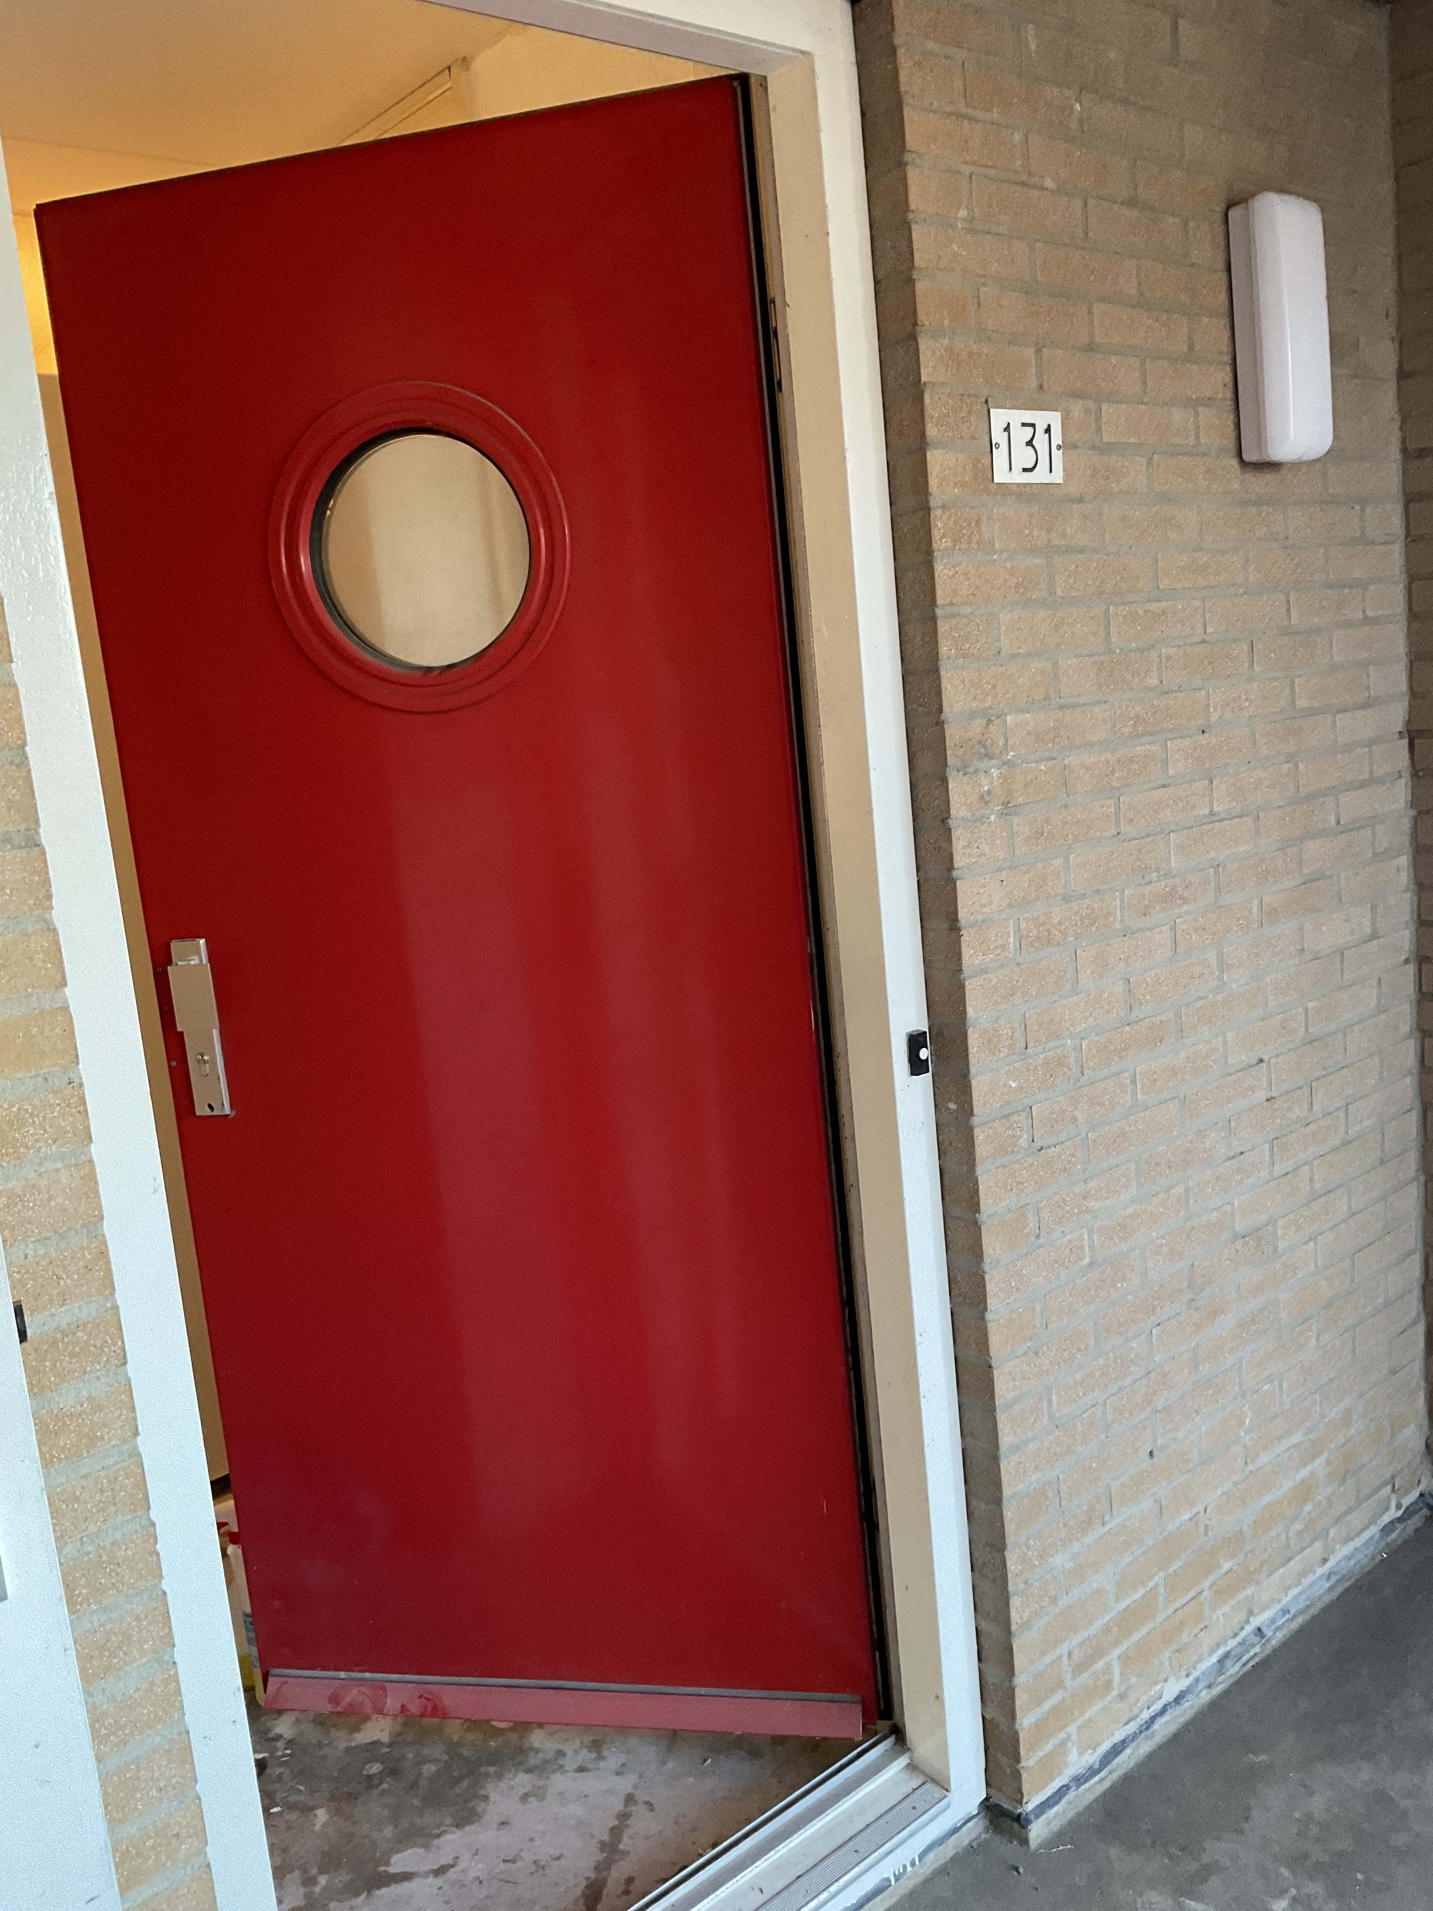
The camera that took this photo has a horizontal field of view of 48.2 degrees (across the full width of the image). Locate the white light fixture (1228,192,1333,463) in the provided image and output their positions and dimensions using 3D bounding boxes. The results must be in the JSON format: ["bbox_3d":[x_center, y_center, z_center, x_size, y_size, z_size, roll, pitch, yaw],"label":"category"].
[{"bbox_3d":[0.791,-0.864,2.227,0.120,0.339,0.080,-13,12,-39],"label":"white light fixture"}]

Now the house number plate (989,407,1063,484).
[{"bbox_3d":[0.378,-0.616,1.939,0.134,0.084,0.006,-13,12,-39],"label":"house number plate"}]

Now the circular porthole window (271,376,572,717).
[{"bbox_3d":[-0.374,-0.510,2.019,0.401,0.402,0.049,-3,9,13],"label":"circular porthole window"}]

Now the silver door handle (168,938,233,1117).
[{"bbox_3d":[-0.699,0.101,2.171,0.070,0.247,0.047,-3,9,13],"label":"silver door handle"}]

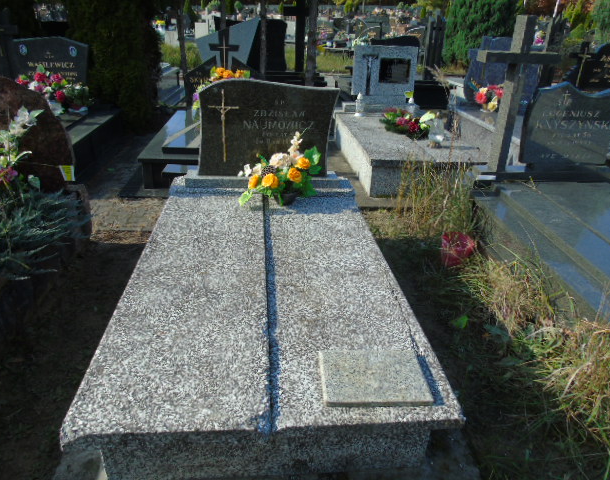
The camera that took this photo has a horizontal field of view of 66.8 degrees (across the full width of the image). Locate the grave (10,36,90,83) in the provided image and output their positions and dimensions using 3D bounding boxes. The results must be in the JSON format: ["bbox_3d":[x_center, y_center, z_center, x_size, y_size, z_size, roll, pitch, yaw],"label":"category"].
[{"bbox_3d":[-2.669,-1.829,5.016,0.790,0.698,0.120,-1,27,-5],"label":"grave"}]

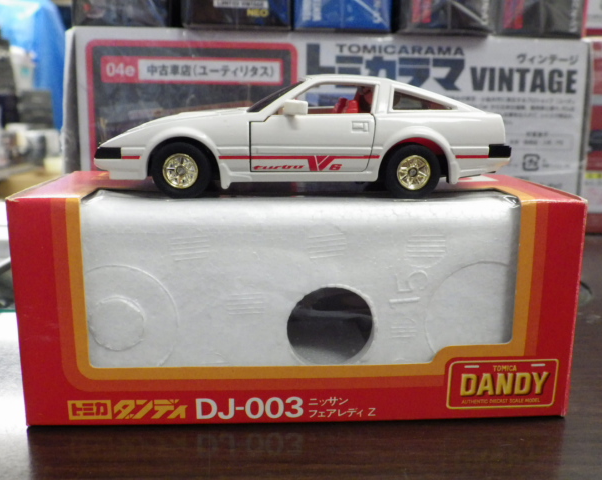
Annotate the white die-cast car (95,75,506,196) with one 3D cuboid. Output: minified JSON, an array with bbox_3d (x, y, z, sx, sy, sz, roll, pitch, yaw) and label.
[{"bbox_3d":[0.000,-0.029,0.166,0.103,0.029,0.043,0,13,-2],"label":"white die-cast car"}]

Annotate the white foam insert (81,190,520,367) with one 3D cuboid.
[{"bbox_3d":[-0.001,0.011,0.171,0.115,0.050,0.044,0,13,-3],"label":"white foam insert"}]

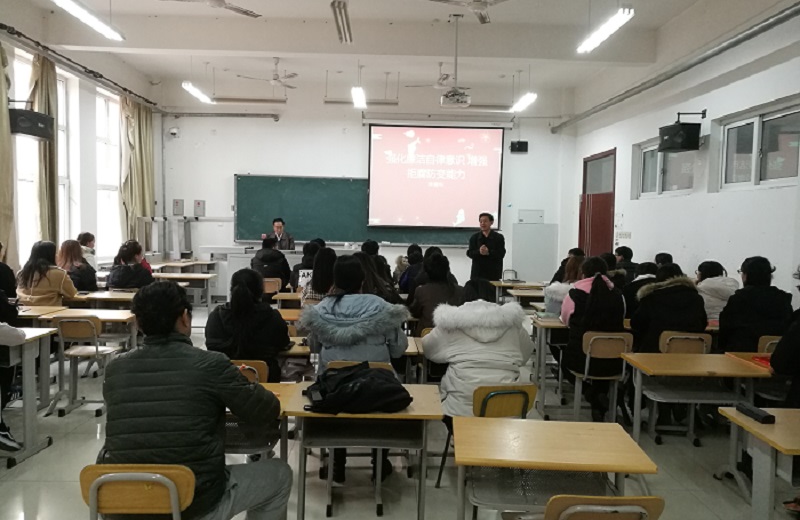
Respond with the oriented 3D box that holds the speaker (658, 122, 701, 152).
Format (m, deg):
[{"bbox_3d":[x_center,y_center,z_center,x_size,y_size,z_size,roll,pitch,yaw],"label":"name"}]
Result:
[{"bbox_3d":[3.142,-1.367,6.981,0.250,0.280,0.400,-1,4,-27],"label":"speaker"}]

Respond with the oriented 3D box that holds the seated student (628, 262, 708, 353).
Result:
[{"bbox_3d":[2.022,0.671,5.064,0.560,1.280,0.780,1,4,-7],"label":"seated student"}]

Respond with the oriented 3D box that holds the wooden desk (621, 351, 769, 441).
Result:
[{"bbox_3d":[1.677,0.980,3.636,0.650,0.765,0.453,1,4,-1],"label":"wooden desk"}]

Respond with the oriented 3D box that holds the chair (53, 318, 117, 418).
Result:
[{"bbox_3d":[-2.434,0.787,4.942,0.380,0.790,0.500,1,4,-2],"label":"chair"}]

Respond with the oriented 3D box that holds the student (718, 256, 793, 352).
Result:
[{"bbox_3d":[2.702,0.644,5.081,0.560,1.360,0.780,0,4,-16],"label":"student"}]

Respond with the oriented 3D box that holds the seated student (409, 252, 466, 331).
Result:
[{"bbox_3d":[0.270,0.609,4.758,0.500,1.300,0.680,1,4,-2],"label":"seated student"}]

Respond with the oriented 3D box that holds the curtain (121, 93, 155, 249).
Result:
[{"bbox_3d":[-4.154,-1.283,9.974,0.180,2.560,1.200,1,4,-2],"label":"curtain"}]

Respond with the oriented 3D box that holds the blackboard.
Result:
[{"bbox_3d":[-0.711,-0.864,11.152,4.427,1.199,0.080,1,4,-2],"label":"blackboard"}]

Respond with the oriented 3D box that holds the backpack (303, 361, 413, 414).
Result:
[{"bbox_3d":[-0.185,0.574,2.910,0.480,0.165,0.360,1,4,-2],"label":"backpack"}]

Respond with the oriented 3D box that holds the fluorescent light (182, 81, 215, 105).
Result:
[{"bbox_3d":[-3.119,-2.589,9.606,0.180,0.100,1.270,1,4,-2],"label":"fluorescent light"}]

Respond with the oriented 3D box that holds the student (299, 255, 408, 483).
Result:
[{"bbox_3d":[-0.266,0.662,3.563,0.580,1.320,0.720,1,4,-2],"label":"student"}]

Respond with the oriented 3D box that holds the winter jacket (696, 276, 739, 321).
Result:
[{"bbox_3d":[2.715,0.460,5.437,0.500,0.640,0.420,0,4,-13],"label":"winter jacket"}]

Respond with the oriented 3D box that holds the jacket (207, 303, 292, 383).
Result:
[{"bbox_3d":[-0.881,0.541,3.623,0.520,0.620,0.460,1,4,-2],"label":"jacket"}]

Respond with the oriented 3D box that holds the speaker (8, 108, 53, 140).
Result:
[{"bbox_3d":[-3.948,-1.433,6.613,0.270,0.255,0.480,3,4,28],"label":"speaker"}]

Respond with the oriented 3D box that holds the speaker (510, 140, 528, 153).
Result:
[{"bbox_3d":[2.106,-1.989,10.935,0.310,0.200,0.200,1,4,-2],"label":"speaker"}]

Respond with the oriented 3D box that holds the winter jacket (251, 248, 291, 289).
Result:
[{"bbox_3d":[-1.608,0.164,7.783,0.500,0.620,0.380,1,4,-2],"label":"winter jacket"}]

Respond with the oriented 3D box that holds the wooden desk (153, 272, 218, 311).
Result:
[{"bbox_3d":[-2.809,0.592,8.177,0.700,0.765,0.455,1,4,-2],"label":"wooden desk"}]

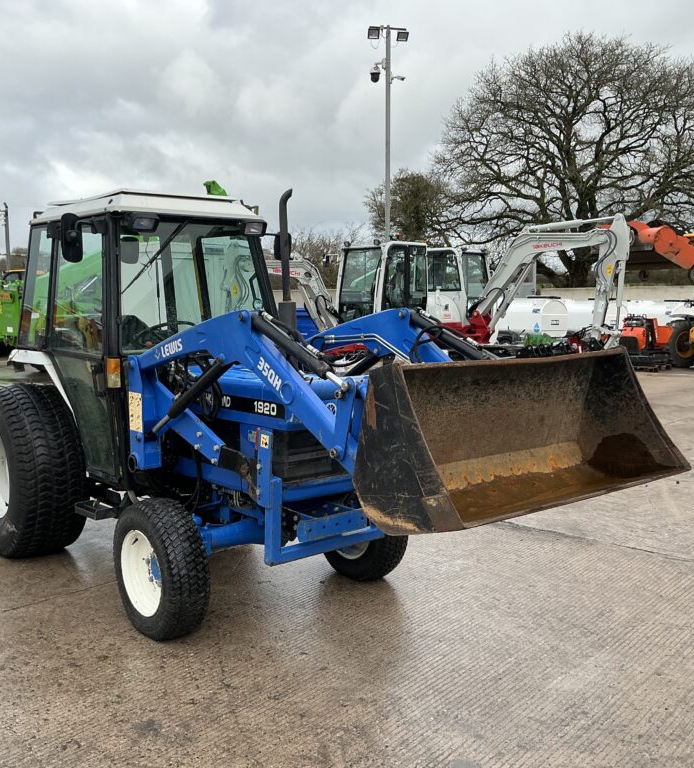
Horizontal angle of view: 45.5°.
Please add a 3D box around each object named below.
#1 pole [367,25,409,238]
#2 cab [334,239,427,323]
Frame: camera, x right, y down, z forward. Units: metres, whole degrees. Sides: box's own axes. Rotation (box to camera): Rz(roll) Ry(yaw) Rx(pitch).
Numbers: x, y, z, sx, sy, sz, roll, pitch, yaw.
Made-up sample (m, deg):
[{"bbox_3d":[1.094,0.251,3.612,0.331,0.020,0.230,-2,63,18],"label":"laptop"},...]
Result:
[{"bbox_3d":[1.083,-5.024,21.944,1.070,8.609,0.450,0,6,-3],"label":"pole"},{"bbox_3d":[0.661,-1.754,15.485,1.020,1.650,1.450,4,7,35],"label":"cab"}]

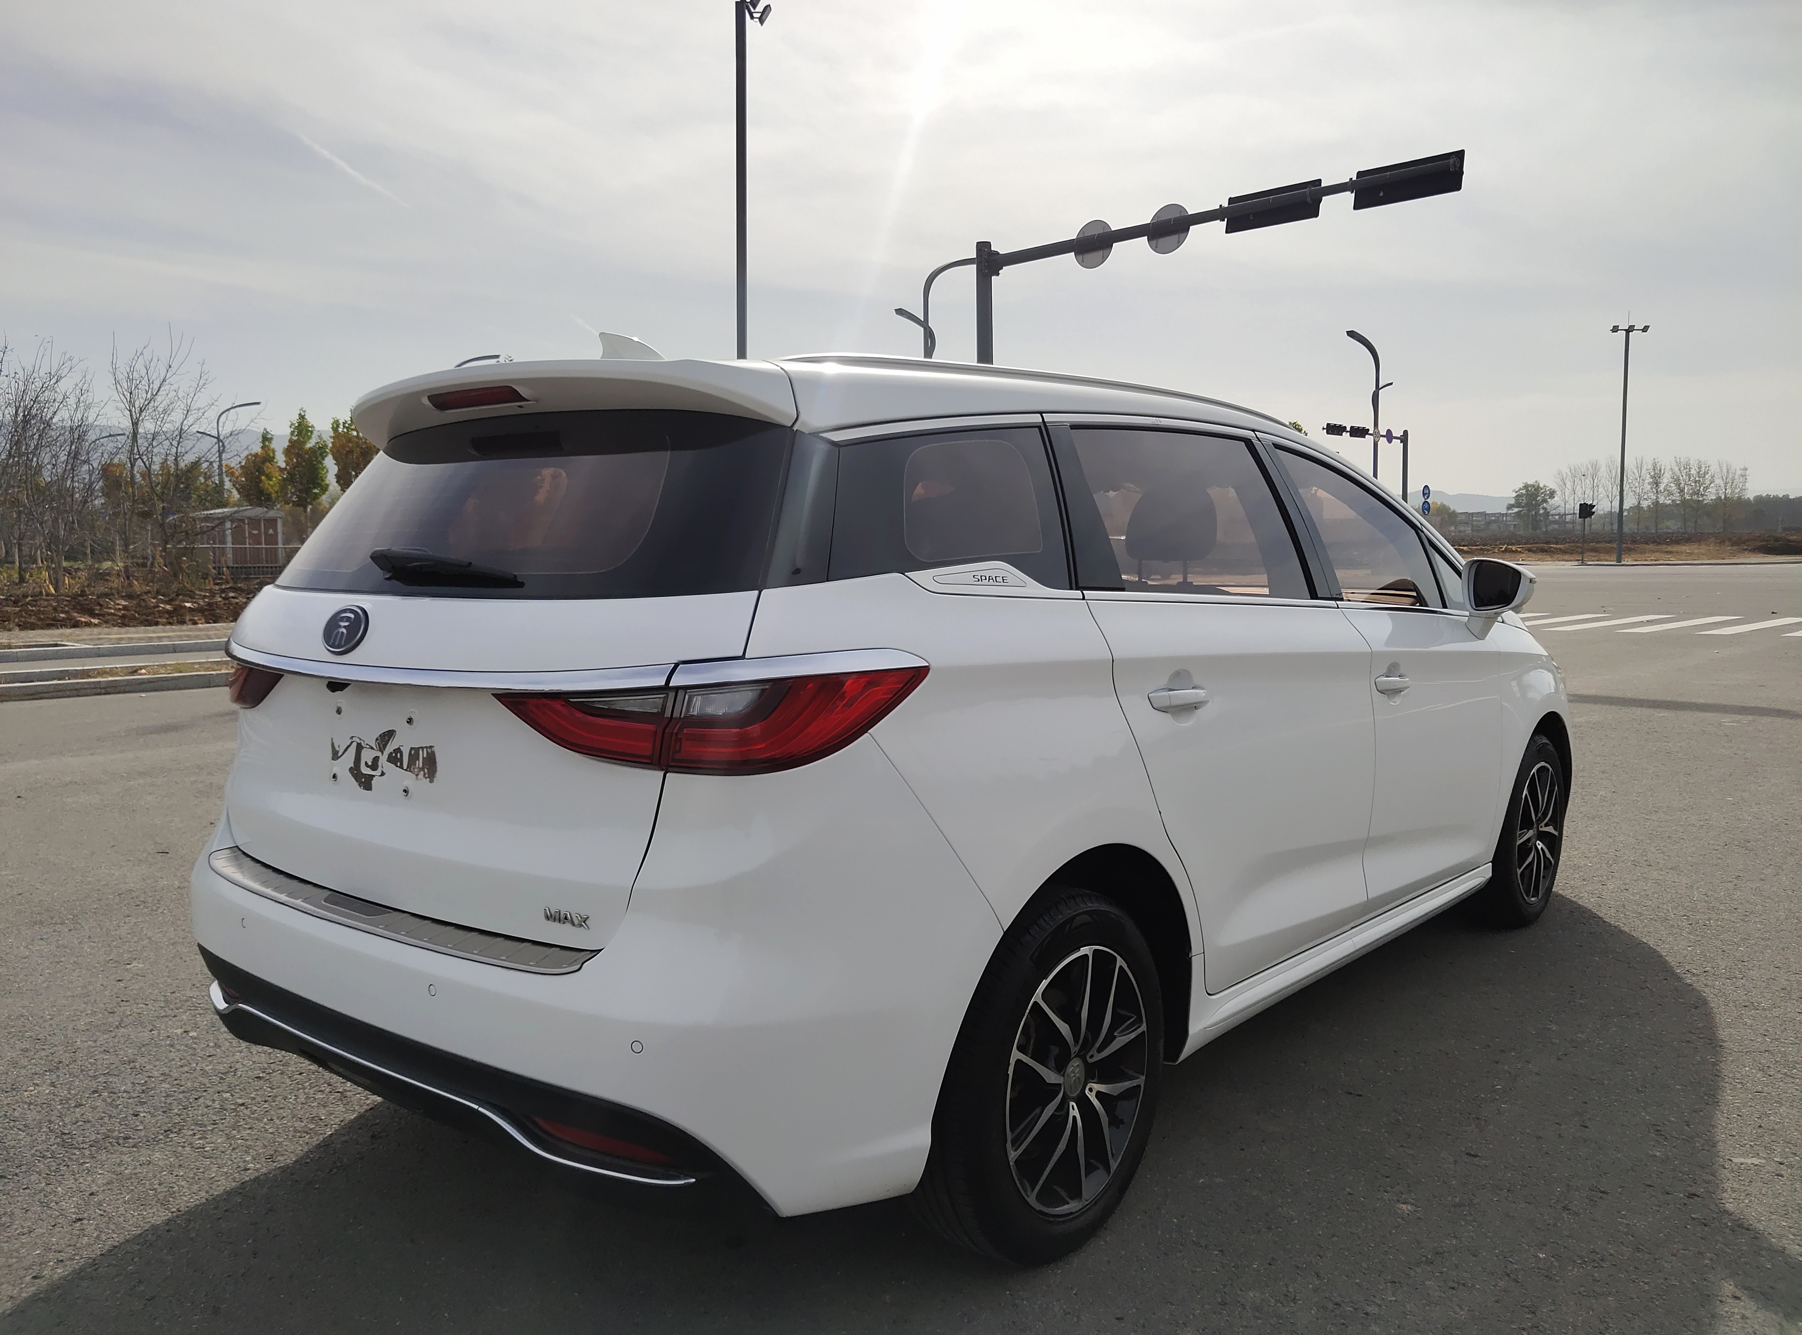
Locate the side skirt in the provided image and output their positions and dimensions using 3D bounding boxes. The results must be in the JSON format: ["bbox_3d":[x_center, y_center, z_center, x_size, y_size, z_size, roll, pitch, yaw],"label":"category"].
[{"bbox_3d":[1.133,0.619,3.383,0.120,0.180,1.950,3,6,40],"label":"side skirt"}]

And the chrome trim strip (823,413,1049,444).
[{"bbox_3d":[0.064,-0.415,2.335,0.060,0.098,0.610,3,6,40],"label":"chrome trim strip"}]

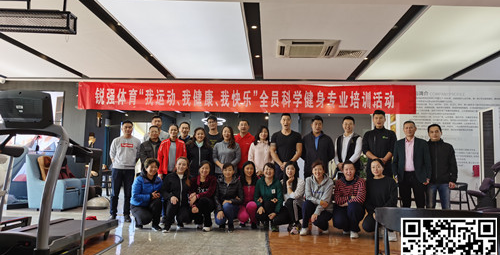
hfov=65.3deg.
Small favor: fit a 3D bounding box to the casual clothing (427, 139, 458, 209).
[{"bbox_3d":[2.959,0.834,5.995,0.500,1.340,0.310,-3,-7,23],"label":"casual clothing"}]

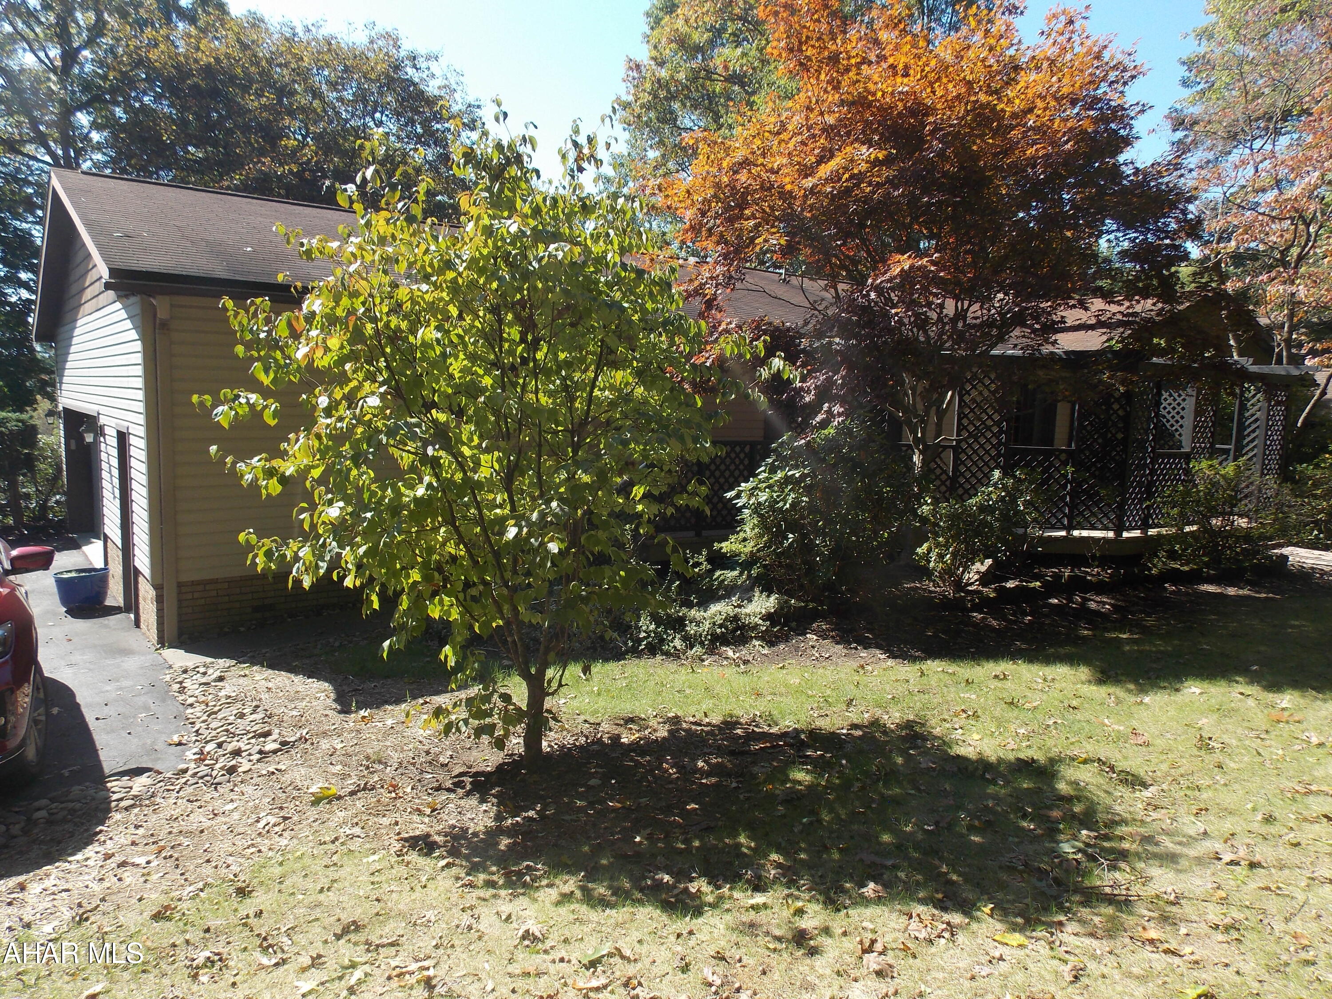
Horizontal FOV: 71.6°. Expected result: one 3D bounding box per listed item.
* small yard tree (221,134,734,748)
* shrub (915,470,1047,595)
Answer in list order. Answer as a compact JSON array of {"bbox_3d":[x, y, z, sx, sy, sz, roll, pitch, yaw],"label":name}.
[{"bbox_3d":[-0.998,-0.232,4.627,2.650,3.200,2.500,0,7,-12],"label":"small yard tree"},{"bbox_3d":[3.368,0.350,9.850,1.330,1.320,1.200,4,7,19],"label":"shrub"}]

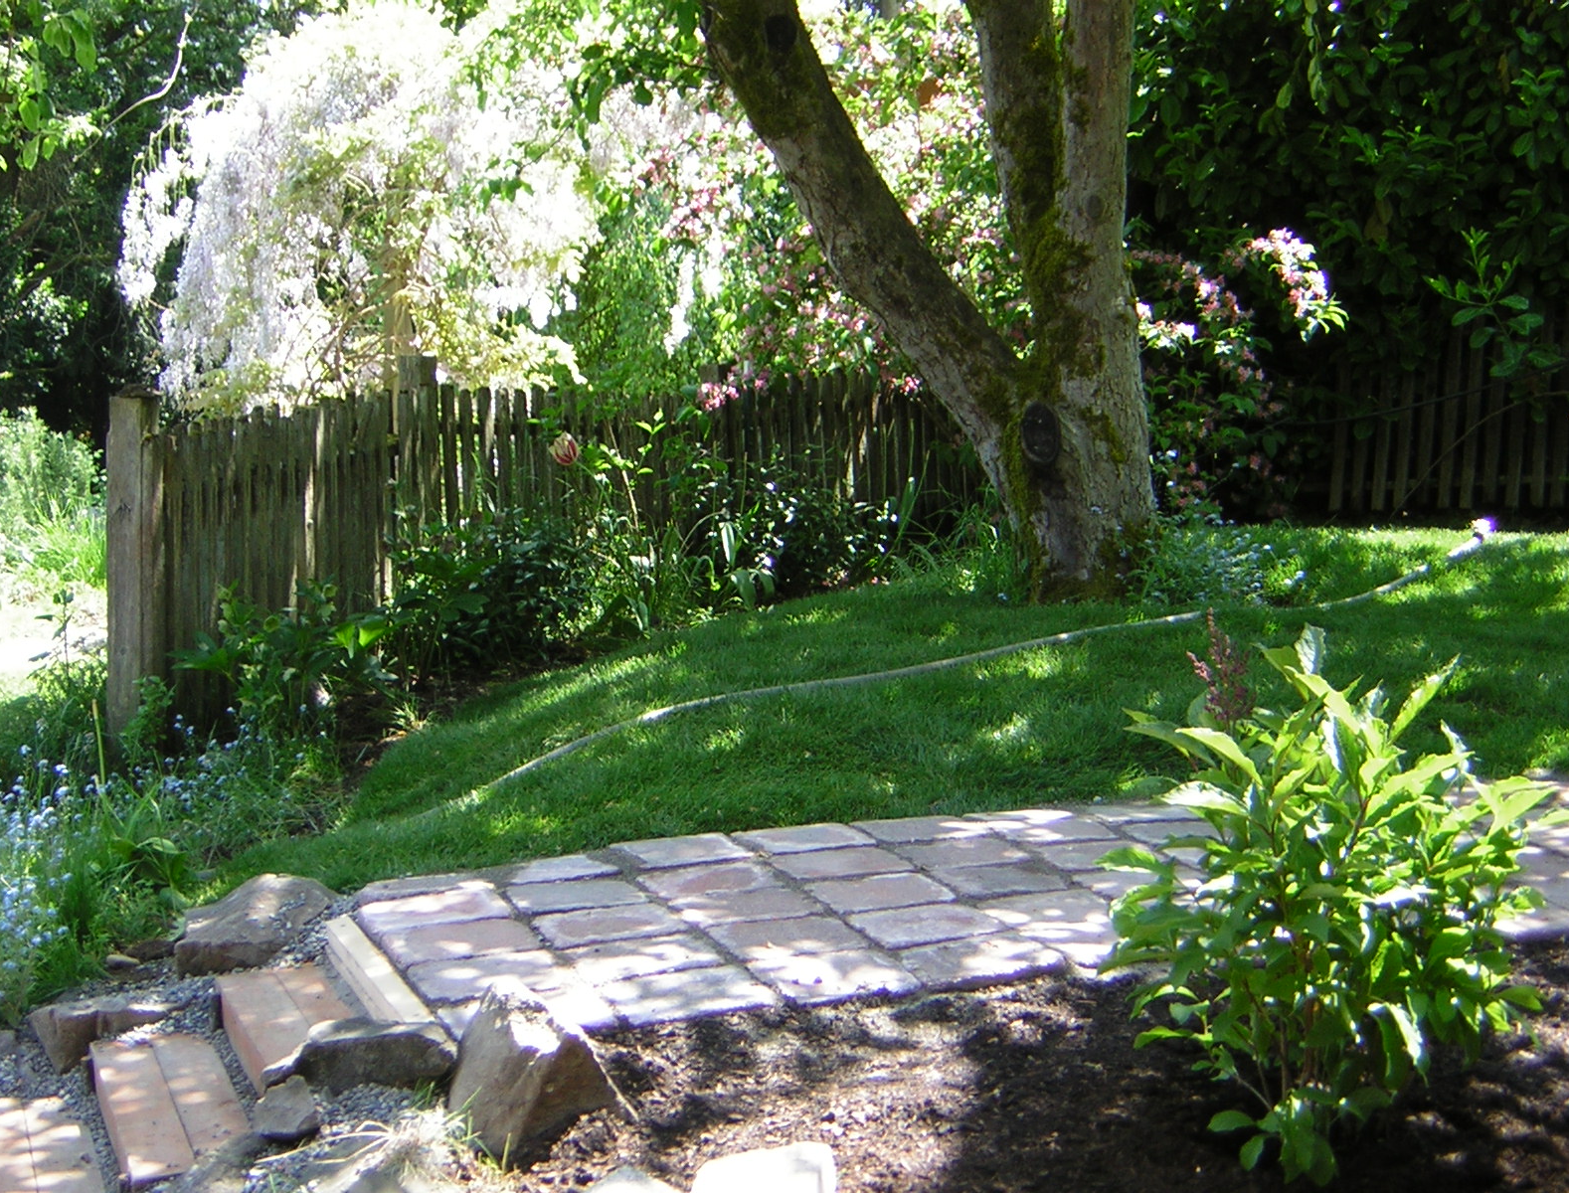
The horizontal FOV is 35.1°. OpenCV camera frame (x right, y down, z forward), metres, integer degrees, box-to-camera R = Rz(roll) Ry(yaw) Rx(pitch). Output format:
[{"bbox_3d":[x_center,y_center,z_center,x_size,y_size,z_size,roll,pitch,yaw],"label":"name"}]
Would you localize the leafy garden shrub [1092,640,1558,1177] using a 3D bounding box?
[{"bbox_3d":[0.757,0.400,3.400,0.620,0.740,0.580,1,11,0],"label":"leafy garden shrub"}]

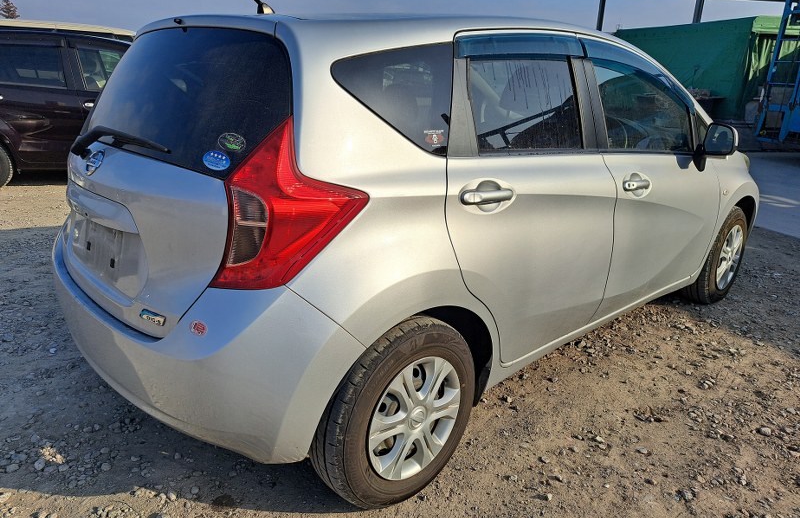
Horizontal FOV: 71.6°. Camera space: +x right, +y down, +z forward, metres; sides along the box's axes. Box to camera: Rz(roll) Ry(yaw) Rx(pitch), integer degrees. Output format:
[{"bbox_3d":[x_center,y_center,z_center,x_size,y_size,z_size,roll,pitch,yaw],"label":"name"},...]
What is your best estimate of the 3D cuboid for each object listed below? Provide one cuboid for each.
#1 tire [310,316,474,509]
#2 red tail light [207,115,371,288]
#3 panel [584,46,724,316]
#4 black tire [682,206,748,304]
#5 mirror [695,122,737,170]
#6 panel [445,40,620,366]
[{"bbox_3d":[-0.008,0.452,1.729,0.608,0.605,0.193,-14,22,-40],"label":"tire"},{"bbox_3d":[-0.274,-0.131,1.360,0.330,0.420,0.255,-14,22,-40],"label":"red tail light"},{"bbox_3d":[1.192,-0.381,2.600,1.285,1.145,0.205,-14,22,-40],"label":"panel"},{"bbox_3d":[1.925,-0.036,3.398,0.608,0.605,0.193,-14,22,-40],"label":"black tire"},{"bbox_3d":[1.563,-0.541,2.704,0.180,0.235,0.195,-14,22,-40],"label":"mirror"},{"bbox_3d":[0.423,-0.203,1.930,0.975,1.110,0.205,-14,22,-40],"label":"panel"}]

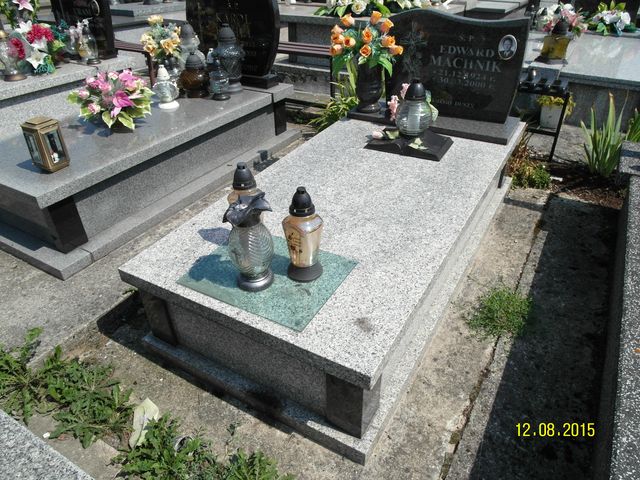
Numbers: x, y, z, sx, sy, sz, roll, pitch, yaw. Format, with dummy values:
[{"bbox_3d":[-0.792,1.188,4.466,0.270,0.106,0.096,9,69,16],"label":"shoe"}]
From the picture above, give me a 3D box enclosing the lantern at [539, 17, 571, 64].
[{"bbox_3d":[1.908,-1.612,3.573,0.188,0.327,0.188,16,37,27],"label":"lantern"}]

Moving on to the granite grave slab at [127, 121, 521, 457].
[{"bbox_3d":[0.241,-0.116,2.171,0.990,0.406,2.029,17,39,27],"label":"granite grave slab"}]

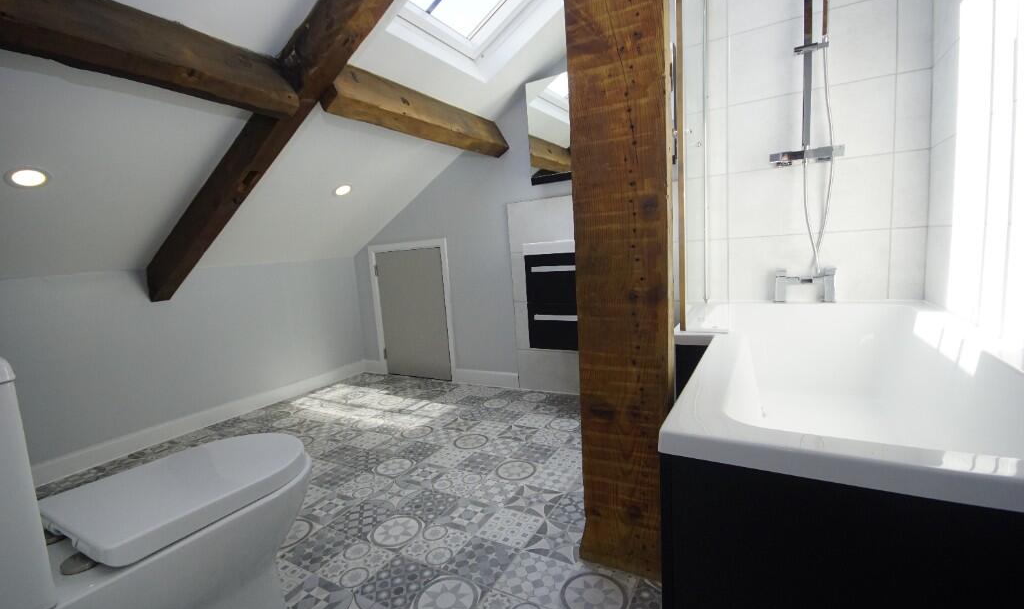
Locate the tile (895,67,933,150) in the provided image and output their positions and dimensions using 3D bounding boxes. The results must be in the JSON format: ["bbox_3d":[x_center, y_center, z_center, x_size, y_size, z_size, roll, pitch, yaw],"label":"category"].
[{"bbox_3d":[1.593,-0.764,1.698,0.109,0.300,0.010,0,7,27],"label":"tile"}]

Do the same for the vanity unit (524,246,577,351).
[{"bbox_3d":[0.439,-0.066,2.140,0.600,0.510,0.430,0,7,27],"label":"vanity unit"}]

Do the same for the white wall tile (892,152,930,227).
[{"bbox_3d":[1.615,-0.463,1.731,0.112,0.300,0.010,0,7,27],"label":"white wall tile"}]

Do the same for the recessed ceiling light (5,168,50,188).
[{"bbox_3d":[-1.568,-0.413,1.381,0.093,0.020,0.093,-36,-9,28],"label":"recessed ceiling light"}]

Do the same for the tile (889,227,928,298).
[{"bbox_3d":[1.635,-0.164,1.764,0.113,0.298,0.010,0,7,27],"label":"tile"}]

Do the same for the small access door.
[{"bbox_3d":[-0.693,0.077,3.017,0.568,0.899,0.040,0,7,27],"label":"small access door"}]

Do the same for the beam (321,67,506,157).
[{"bbox_3d":[-0.387,-0.887,2.022,0.086,0.176,1.180,-32,-8,30],"label":"beam"}]

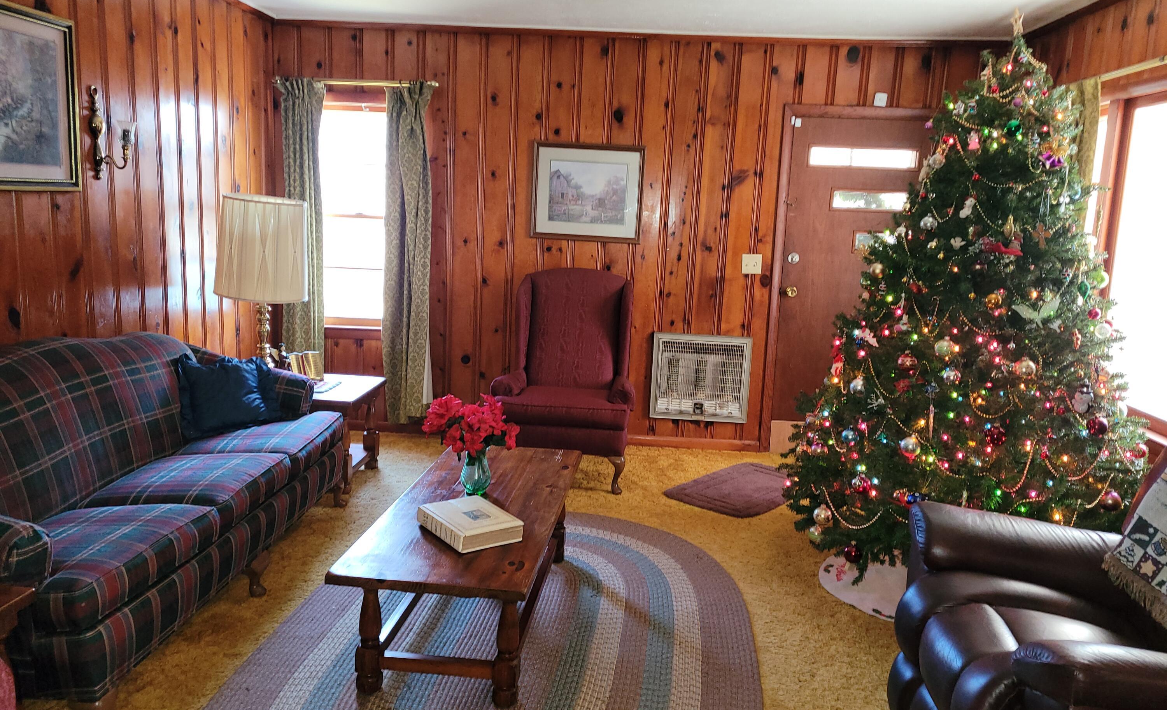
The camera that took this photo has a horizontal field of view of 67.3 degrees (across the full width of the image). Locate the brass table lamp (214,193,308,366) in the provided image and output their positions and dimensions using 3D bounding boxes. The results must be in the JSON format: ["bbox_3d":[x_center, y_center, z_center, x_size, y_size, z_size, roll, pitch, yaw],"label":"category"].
[{"bbox_3d":[-1.582,-0.307,4.366,0.440,0.930,0.440,4,10,6],"label":"brass table lamp"}]

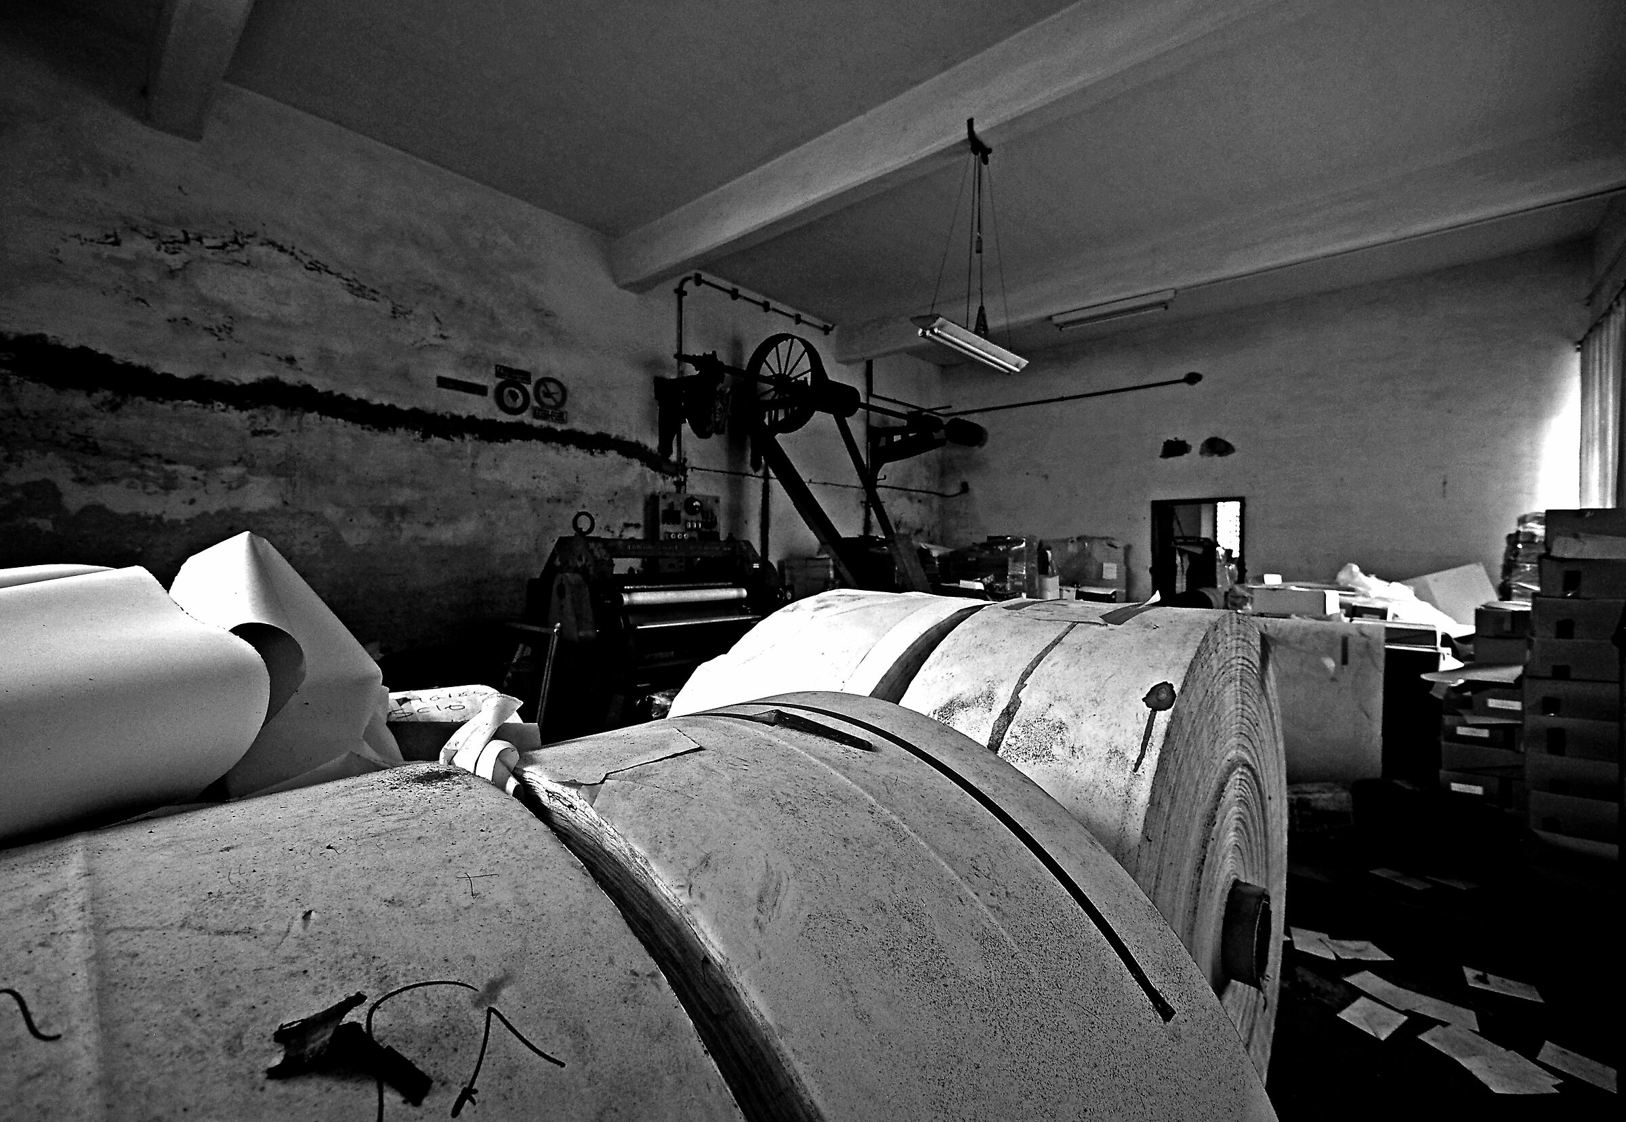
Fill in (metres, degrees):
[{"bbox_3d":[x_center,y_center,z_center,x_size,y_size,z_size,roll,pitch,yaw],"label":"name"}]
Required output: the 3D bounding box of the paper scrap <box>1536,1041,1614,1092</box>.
[{"bbox_3d":[1.927,1.262,1.639,0.109,0.008,0.157,-2,2,-37],"label":"paper scrap"}]

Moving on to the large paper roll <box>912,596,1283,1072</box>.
[{"bbox_3d":[0.603,0.688,1.366,0.456,1.199,1.199,1,2,44],"label":"large paper roll"}]

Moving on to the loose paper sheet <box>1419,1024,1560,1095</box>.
[{"bbox_3d":[1.715,1.263,1.675,0.195,0.008,0.232,-1,2,-8],"label":"loose paper sheet"}]

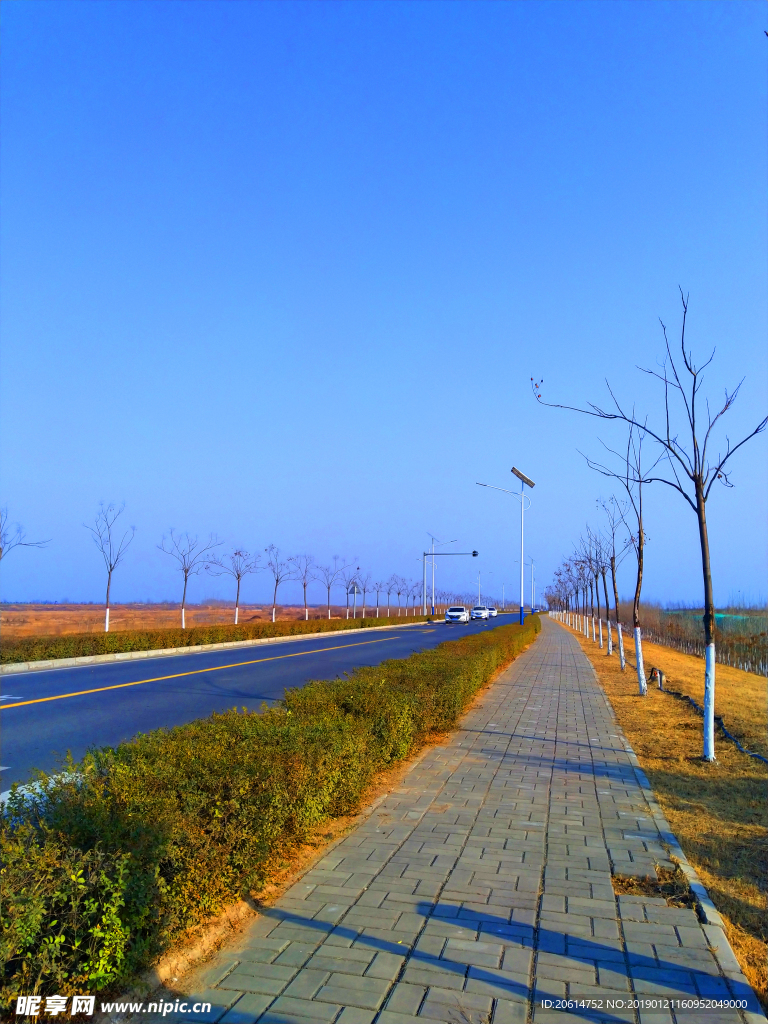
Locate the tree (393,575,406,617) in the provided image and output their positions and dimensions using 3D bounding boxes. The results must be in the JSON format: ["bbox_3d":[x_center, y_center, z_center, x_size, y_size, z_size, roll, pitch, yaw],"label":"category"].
[{"bbox_3d":[1.577,8.685,75.473,1.430,4.600,1.430,0,-7,0],"label":"tree"}]

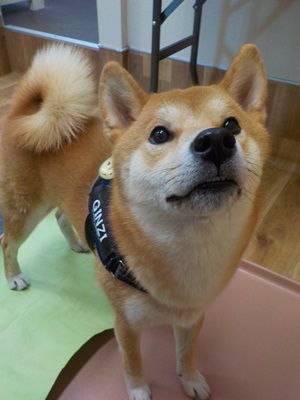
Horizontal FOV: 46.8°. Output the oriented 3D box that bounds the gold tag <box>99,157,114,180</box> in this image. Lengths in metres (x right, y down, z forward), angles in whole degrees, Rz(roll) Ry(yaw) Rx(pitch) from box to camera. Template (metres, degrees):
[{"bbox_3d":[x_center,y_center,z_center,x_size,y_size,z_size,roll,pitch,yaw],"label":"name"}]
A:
[{"bbox_3d":[-0.052,-0.041,0.450,0.031,0.031,0.018,1,0,-1],"label":"gold tag"}]

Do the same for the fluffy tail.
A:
[{"bbox_3d":[-0.182,-0.187,0.640,0.140,0.175,0.155,-25,42,-35],"label":"fluffy tail"}]

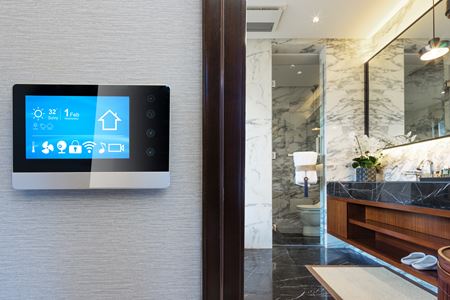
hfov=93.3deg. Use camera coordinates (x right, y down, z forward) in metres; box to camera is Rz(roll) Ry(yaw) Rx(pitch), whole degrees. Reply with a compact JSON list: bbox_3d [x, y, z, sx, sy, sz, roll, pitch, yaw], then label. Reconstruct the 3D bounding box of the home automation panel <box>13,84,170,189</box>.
[{"bbox_3d":[-0.196,-0.019,0.323,0.231,0.154,0.023,0,0,0],"label":"home automation panel"}]

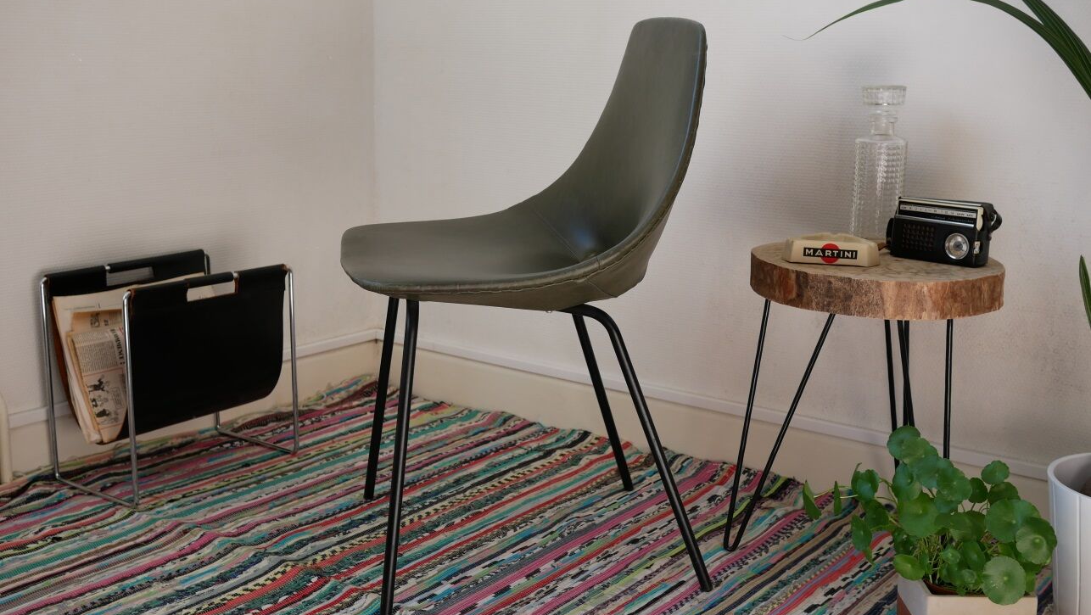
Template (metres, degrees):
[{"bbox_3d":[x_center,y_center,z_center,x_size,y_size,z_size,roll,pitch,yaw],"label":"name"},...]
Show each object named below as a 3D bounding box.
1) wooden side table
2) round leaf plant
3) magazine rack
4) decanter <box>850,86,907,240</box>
[{"bbox_3d":[0.473,0.156,1.891,0.371,0.466,0.402,2,12,6],"label":"wooden side table"},{"bbox_3d":[0.480,0.247,1.593,0.306,0.200,0.219,1,12,0],"label":"round leaf plant"},{"bbox_3d":[-0.660,0.112,2.258,0.215,0.358,0.366,9,14,35],"label":"magazine rack"},{"bbox_3d":[0.526,-0.221,1.968,0.082,0.243,0.082,1,12,0],"label":"decanter"}]

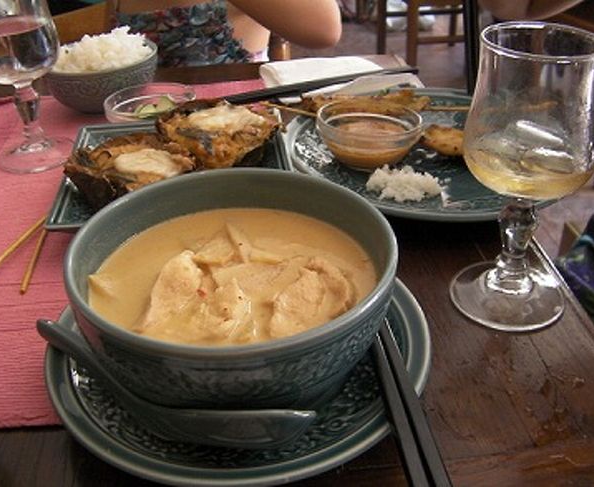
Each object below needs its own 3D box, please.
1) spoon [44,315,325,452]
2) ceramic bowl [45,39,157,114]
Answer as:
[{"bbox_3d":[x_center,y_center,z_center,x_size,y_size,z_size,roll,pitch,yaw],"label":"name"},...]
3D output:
[{"bbox_3d":[-0.056,0.064,0.330,0.134,0.041,0.052,1,70,-6],"label":"spoon"},{"bbox_3d":[-0.187,-0.162,0.698,0.109,0.051,0.109,-2,34,0],"label":"ceramic bowl"}]

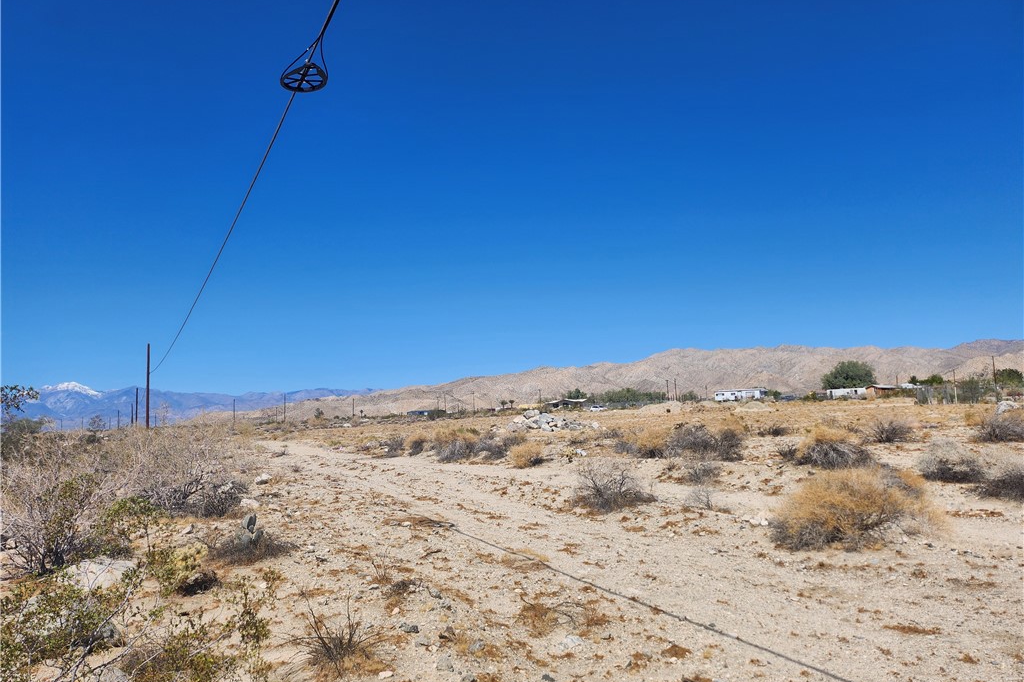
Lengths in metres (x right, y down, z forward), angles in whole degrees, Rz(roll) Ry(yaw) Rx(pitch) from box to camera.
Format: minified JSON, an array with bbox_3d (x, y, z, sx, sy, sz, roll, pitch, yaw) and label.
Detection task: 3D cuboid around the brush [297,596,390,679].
[{"bbox_3d":[-1.129,1.923,4.700,0.584,0.450,0.550,0,-6,0],"label":"brush"}]

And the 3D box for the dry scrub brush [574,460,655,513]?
[{"bbox_3d":[1.704,2.368,11.800,1.303,0.798,1.150,0,-6,0],"label":"dry scrub brush"}]

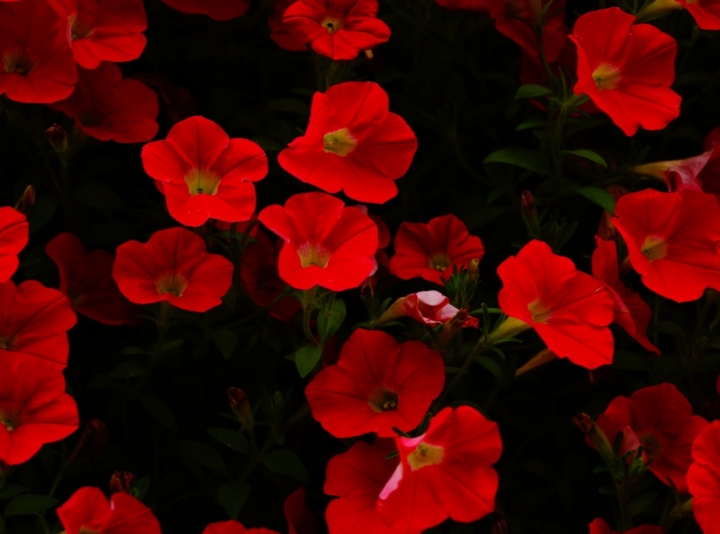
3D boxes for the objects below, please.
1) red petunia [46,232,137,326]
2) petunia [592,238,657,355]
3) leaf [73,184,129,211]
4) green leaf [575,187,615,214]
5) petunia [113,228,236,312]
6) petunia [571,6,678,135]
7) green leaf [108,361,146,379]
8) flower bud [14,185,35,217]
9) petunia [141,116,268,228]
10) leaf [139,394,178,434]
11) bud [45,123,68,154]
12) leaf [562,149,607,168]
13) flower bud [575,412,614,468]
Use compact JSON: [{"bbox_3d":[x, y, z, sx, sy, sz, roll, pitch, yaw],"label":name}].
[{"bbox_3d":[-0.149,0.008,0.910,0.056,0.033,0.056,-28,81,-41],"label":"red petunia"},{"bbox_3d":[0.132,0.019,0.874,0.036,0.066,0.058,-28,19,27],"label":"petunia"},{"bbox_3d":[-0.149,-0.040,0.930,0.031,0.006,0.018,17,42,11],"label":"leaf"},{"bbox_3d":[0.127,-0.036,0.880,0.024,0.006,0.013,27,44,21],"label":"green leaf"},{"bbox_3d":[-0.101,0.001,0.880,0.066,0.036,0.060,0,49,0],"label":"petunia"},{"bbox_3d":[0.129,-0.096,0.800,0.060,0.063,0.038,-14,-6,-26],"label":"petunia"},{"bbox_3d":[-0.130,0.058,0.910,0.023,0.005,0.013,-9,38,-21],"label":"green leaf"},{"bbox_3d":[-0.182,-0.036,0.880,0.009,0.018,0.009,22,21,-4],"label":"flower bud"},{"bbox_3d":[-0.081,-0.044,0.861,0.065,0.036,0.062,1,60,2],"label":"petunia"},{"bbox_3d":[-0.114,0.084,0.920,0.031,0.005,0.014,43,55,9],"label":"leaf"},{"bbox_3d":[-0.168,-0.071,0.900,0.012,0.019,0.012,-21,18,0],"label":"bud"},{"bbox_3d":[0.123,-0.059,0.890,0.026,0.005,0.011,21,25,18],"label":"leaf"},{"bbox_3d":[0.126,0.092,0.870,0.010,0.032,0.010,-36,9,-7],"label":"flower bud"}]

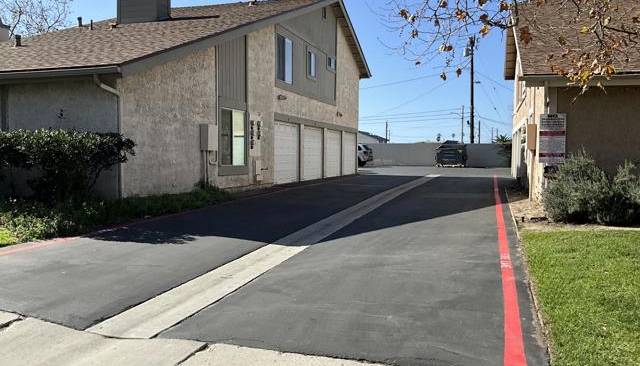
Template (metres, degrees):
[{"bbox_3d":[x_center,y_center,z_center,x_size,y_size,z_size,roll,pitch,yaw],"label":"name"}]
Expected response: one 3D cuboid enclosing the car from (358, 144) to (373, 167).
[{"bbox_3d":[1.450,-2.050,39.500,4.700,1.720,1.900,1,3,17],"label":"car"}]

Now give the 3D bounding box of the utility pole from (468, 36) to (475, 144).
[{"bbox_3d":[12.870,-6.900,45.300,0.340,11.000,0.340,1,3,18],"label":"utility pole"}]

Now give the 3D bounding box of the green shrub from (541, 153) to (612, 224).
[{"bbox_3d":[4.480,0.020,9.400,1.180,1.130,1.100,1,3,18],"label":"green shrub"}]

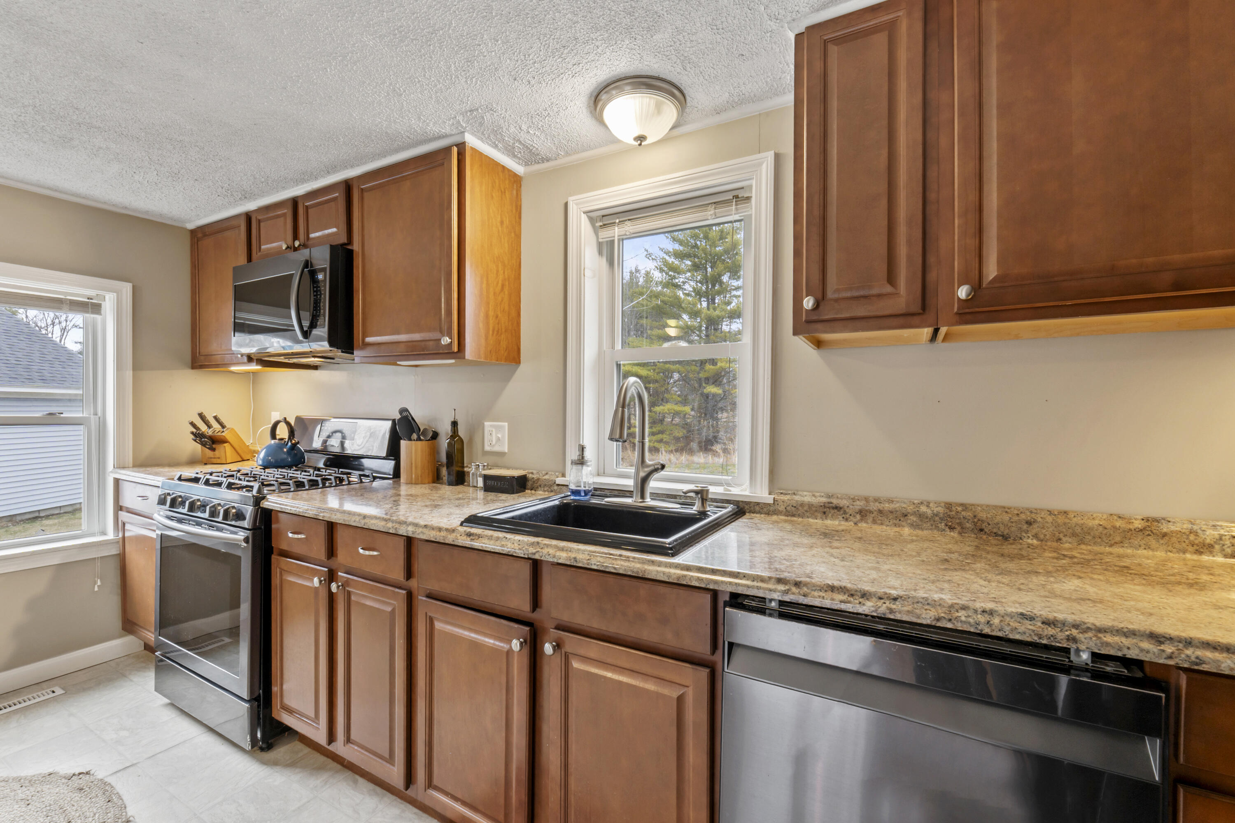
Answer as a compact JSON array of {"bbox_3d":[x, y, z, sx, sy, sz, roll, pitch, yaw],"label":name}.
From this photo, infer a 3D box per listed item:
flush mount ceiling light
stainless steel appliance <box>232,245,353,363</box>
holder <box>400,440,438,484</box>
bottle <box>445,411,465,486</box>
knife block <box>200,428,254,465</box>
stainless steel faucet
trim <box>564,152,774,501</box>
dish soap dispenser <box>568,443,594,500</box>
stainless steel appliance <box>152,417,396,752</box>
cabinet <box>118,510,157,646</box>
[{"bbox_3d":[0.070,-0.894,1.595,0.286,0.125,0.286,0,0,0],"label":"flush mount ceiling light"},{"bbox_3d":[-1.392,-0.460,2.394,0.755,0.425,0.420,1,0,28],"label":"stainless steel appliance"},{"bbox_3d":[-0.866,0.216,2.245,0.150,0.181,0.150,1,0,28],"label":"holder"},{"bbox_3d":[-0.686,0.153,2.182,0.060,0.313,0.060,1,0,28],"label":"bottle"},{"bbox_3d":[-2.147,0.180,2.838,0.125,0.200,0.230,0,0,-6],"label":"knife block"},{"bbox_3d":[0.036,0.098,1.655,0.266,0.425,0.265,1,0,28],"label":"stainless steel faucet"},{"bbox_3d":[0.174,-0.268,1.838,0.782,1.082,0.160,1,0,28],"label":"trim"},{"bbox_3d":[-0.129,0.214,1.840,0.082,0.190,0.082,0,0,0],"label":"dish soap dispenser"},{"bbox_3d":[-1.479,0.628,2.264,0.765,1.187,0.660,1,0,28],"label":"stainless steel appliance"},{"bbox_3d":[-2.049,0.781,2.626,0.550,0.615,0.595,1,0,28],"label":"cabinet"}]

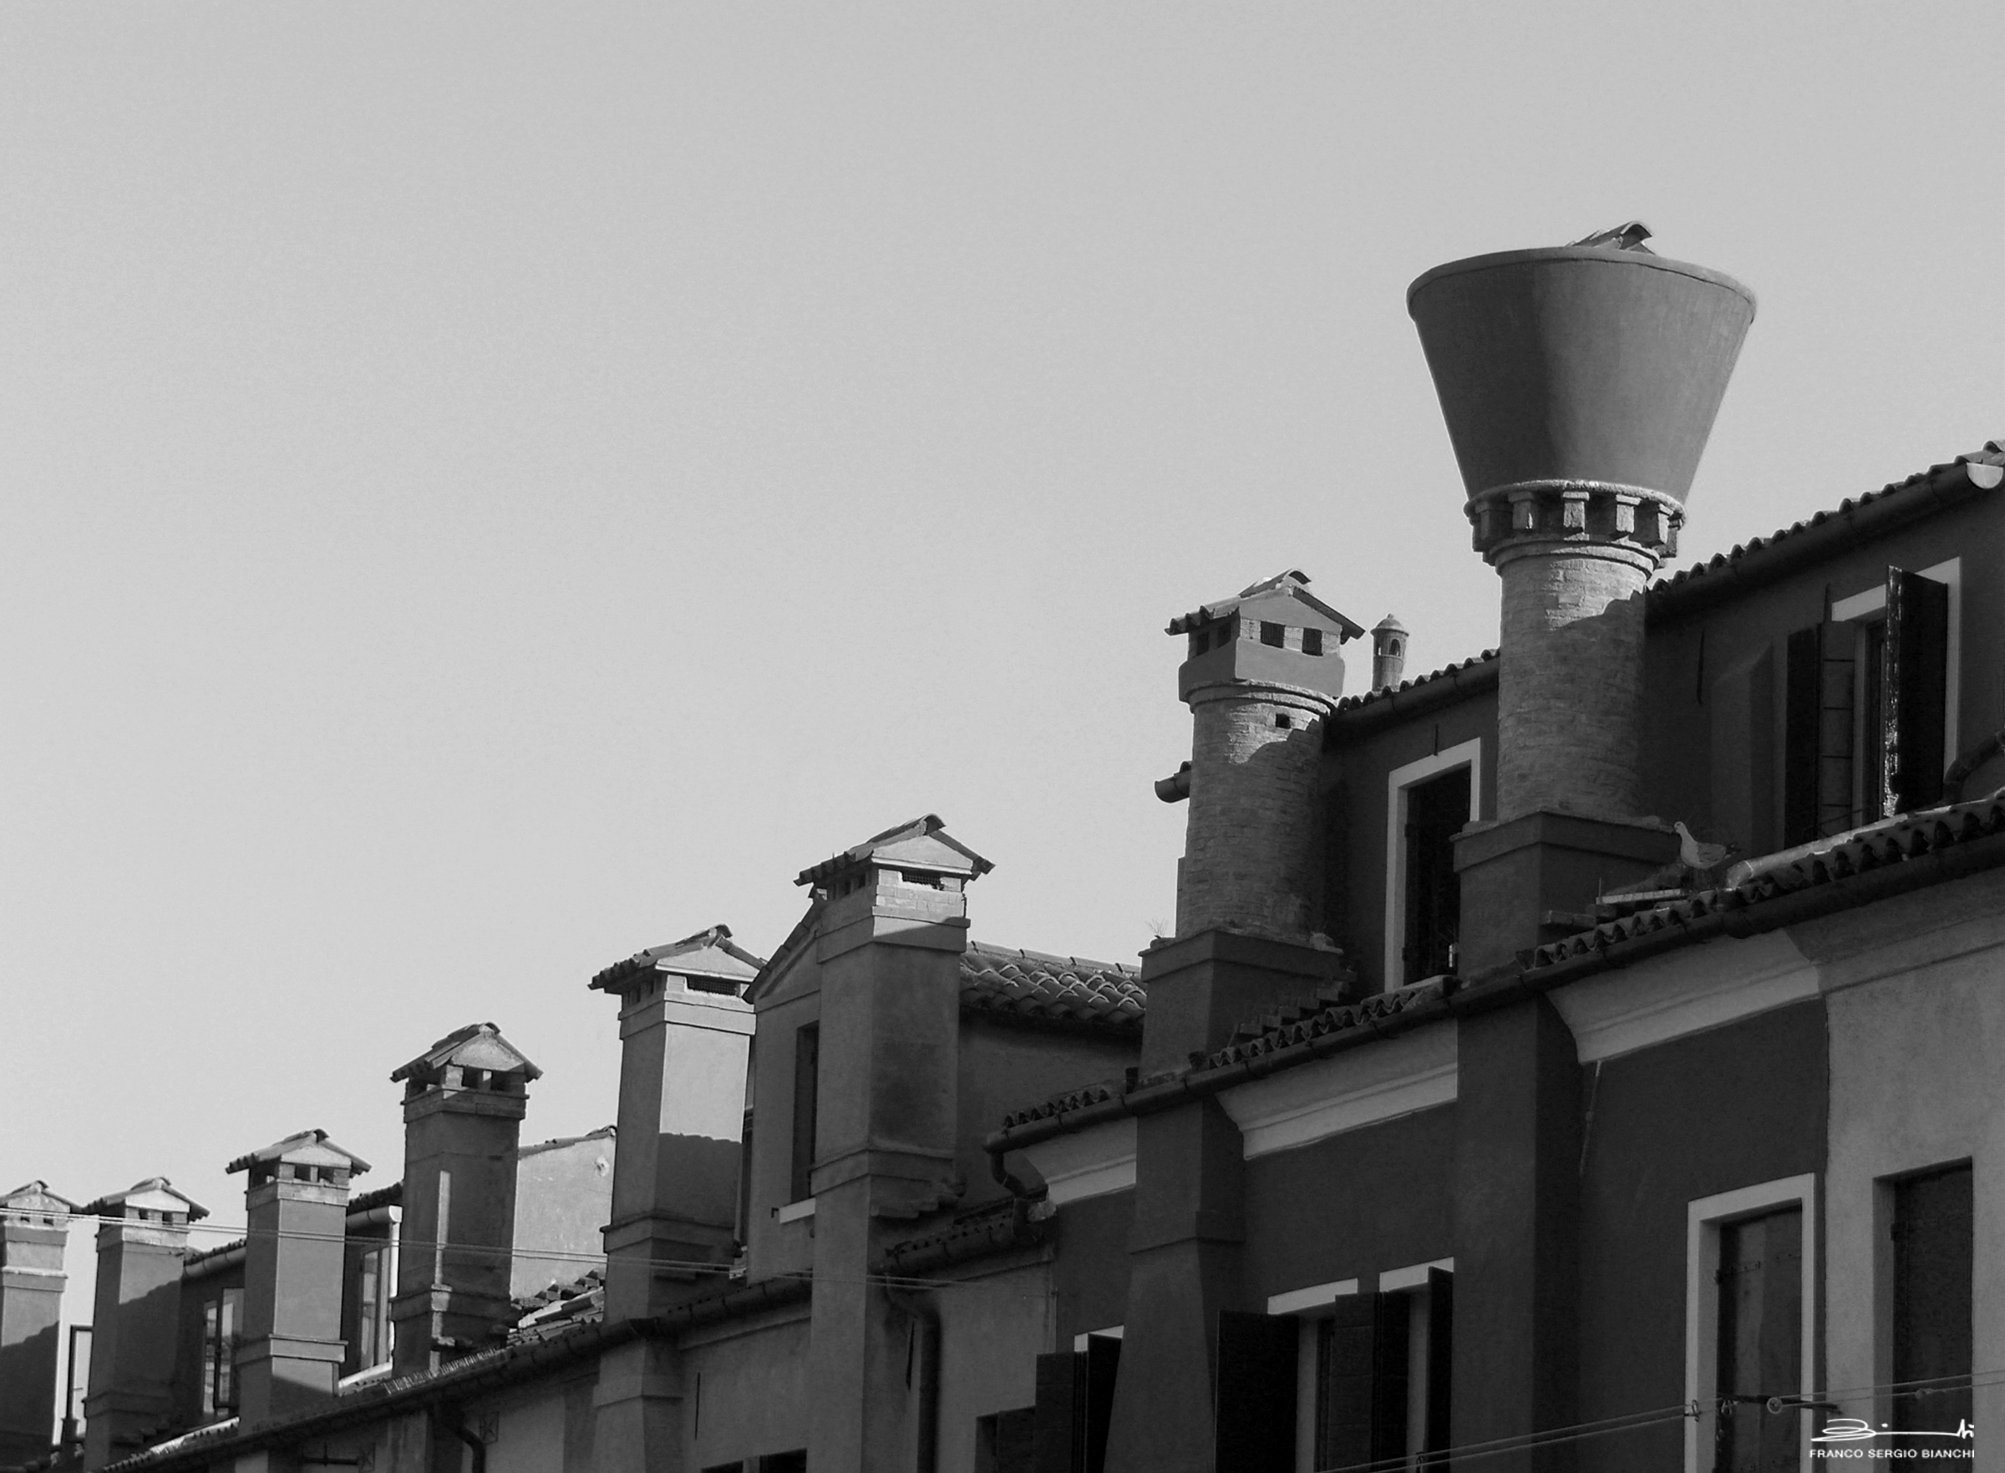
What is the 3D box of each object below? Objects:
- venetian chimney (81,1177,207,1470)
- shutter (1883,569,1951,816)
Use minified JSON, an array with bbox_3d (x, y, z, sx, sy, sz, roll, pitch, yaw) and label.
[{"bbox_3d":[-7.378,5.027,49.419,0.879,2.433,0.874,9,-15,-24],"label":"venetian chimney"},{"bbox_3d":[4.327,-0.181,27.374,0.437,1.197,0.055,14,-18,-40],"label":"shutter"}]

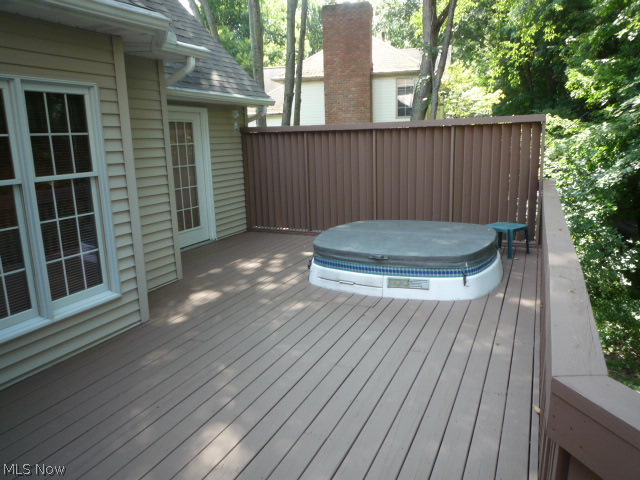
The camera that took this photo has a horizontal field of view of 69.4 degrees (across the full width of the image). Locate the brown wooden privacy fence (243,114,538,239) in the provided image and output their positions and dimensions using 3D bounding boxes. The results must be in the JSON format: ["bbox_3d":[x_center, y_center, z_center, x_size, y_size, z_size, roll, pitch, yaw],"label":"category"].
[{"bbox_3d":[0.869,-0.935,7.429,4.869,1.862,0.130,4,14,24],"label":"brown wooden privacy fence"}]

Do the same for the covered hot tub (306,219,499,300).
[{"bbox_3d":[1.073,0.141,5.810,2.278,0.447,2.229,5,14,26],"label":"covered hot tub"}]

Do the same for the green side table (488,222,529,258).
[{"bbox_3d":[2.569,-0.004,6.394,0.441,0.395,0.441,-10,15,-34],"label":"green side table"}]

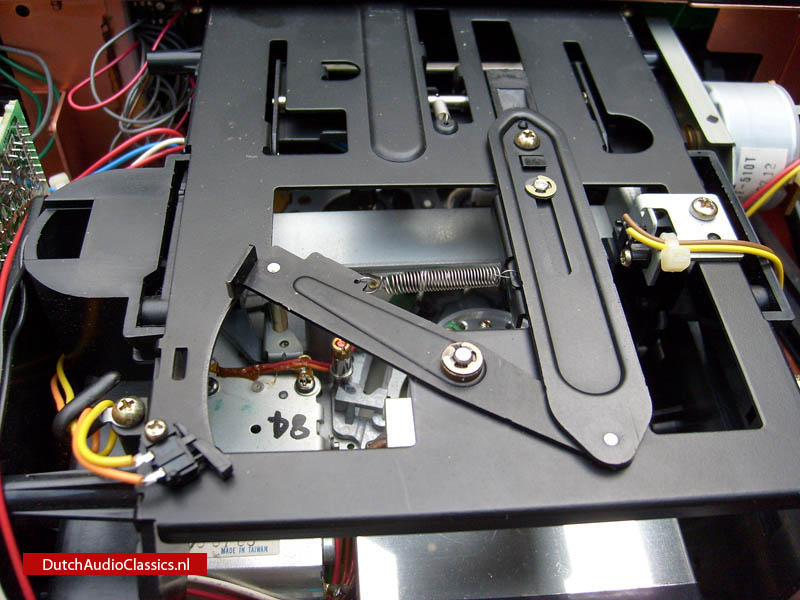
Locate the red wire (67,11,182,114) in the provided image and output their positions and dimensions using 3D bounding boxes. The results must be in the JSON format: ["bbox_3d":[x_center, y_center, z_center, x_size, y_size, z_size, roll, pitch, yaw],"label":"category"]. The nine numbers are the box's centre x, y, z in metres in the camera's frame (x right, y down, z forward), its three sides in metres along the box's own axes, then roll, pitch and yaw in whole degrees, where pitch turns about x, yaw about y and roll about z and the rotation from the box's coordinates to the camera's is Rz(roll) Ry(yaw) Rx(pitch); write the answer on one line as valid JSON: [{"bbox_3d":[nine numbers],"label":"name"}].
[{"bbox_3d":[-0.078,-0.073,0.243,0.012,0.012,0.051,24,53,15],"label":"red wire"}]

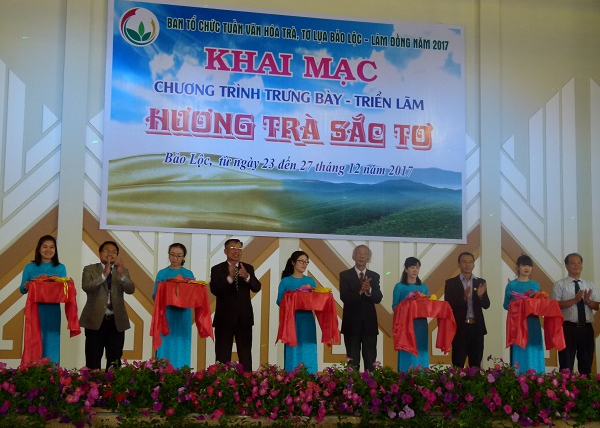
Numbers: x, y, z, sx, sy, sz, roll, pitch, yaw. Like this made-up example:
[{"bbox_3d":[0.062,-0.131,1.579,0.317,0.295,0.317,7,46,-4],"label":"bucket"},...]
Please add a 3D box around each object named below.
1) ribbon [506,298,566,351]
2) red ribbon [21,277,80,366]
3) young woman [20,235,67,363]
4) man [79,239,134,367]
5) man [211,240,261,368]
[{"bbox_3d":[2.448,1.149,11.305,0.524,0.549,0.360,2,-8,-10],"label":"ribbon"},{"bbox_3d":[-2.320,1.005,10.085,0.530,0.818,0.380,3,-7,-17],"label":"red ribbon"},{"bbox_3d":[-2.433,1.022,10.261,0.440,1.647,0.400,3,-7,-18],"label":"young woman"},{"bbox_3d":[-1.914,1.075,10.669,0.520,1.633,0.420,2,-8,-8],"label":"man"},{"bbox_3d":[-0.660,1.096,10.946,0.500,1.703,0.420,2,-8,-9],"label":"man"}]

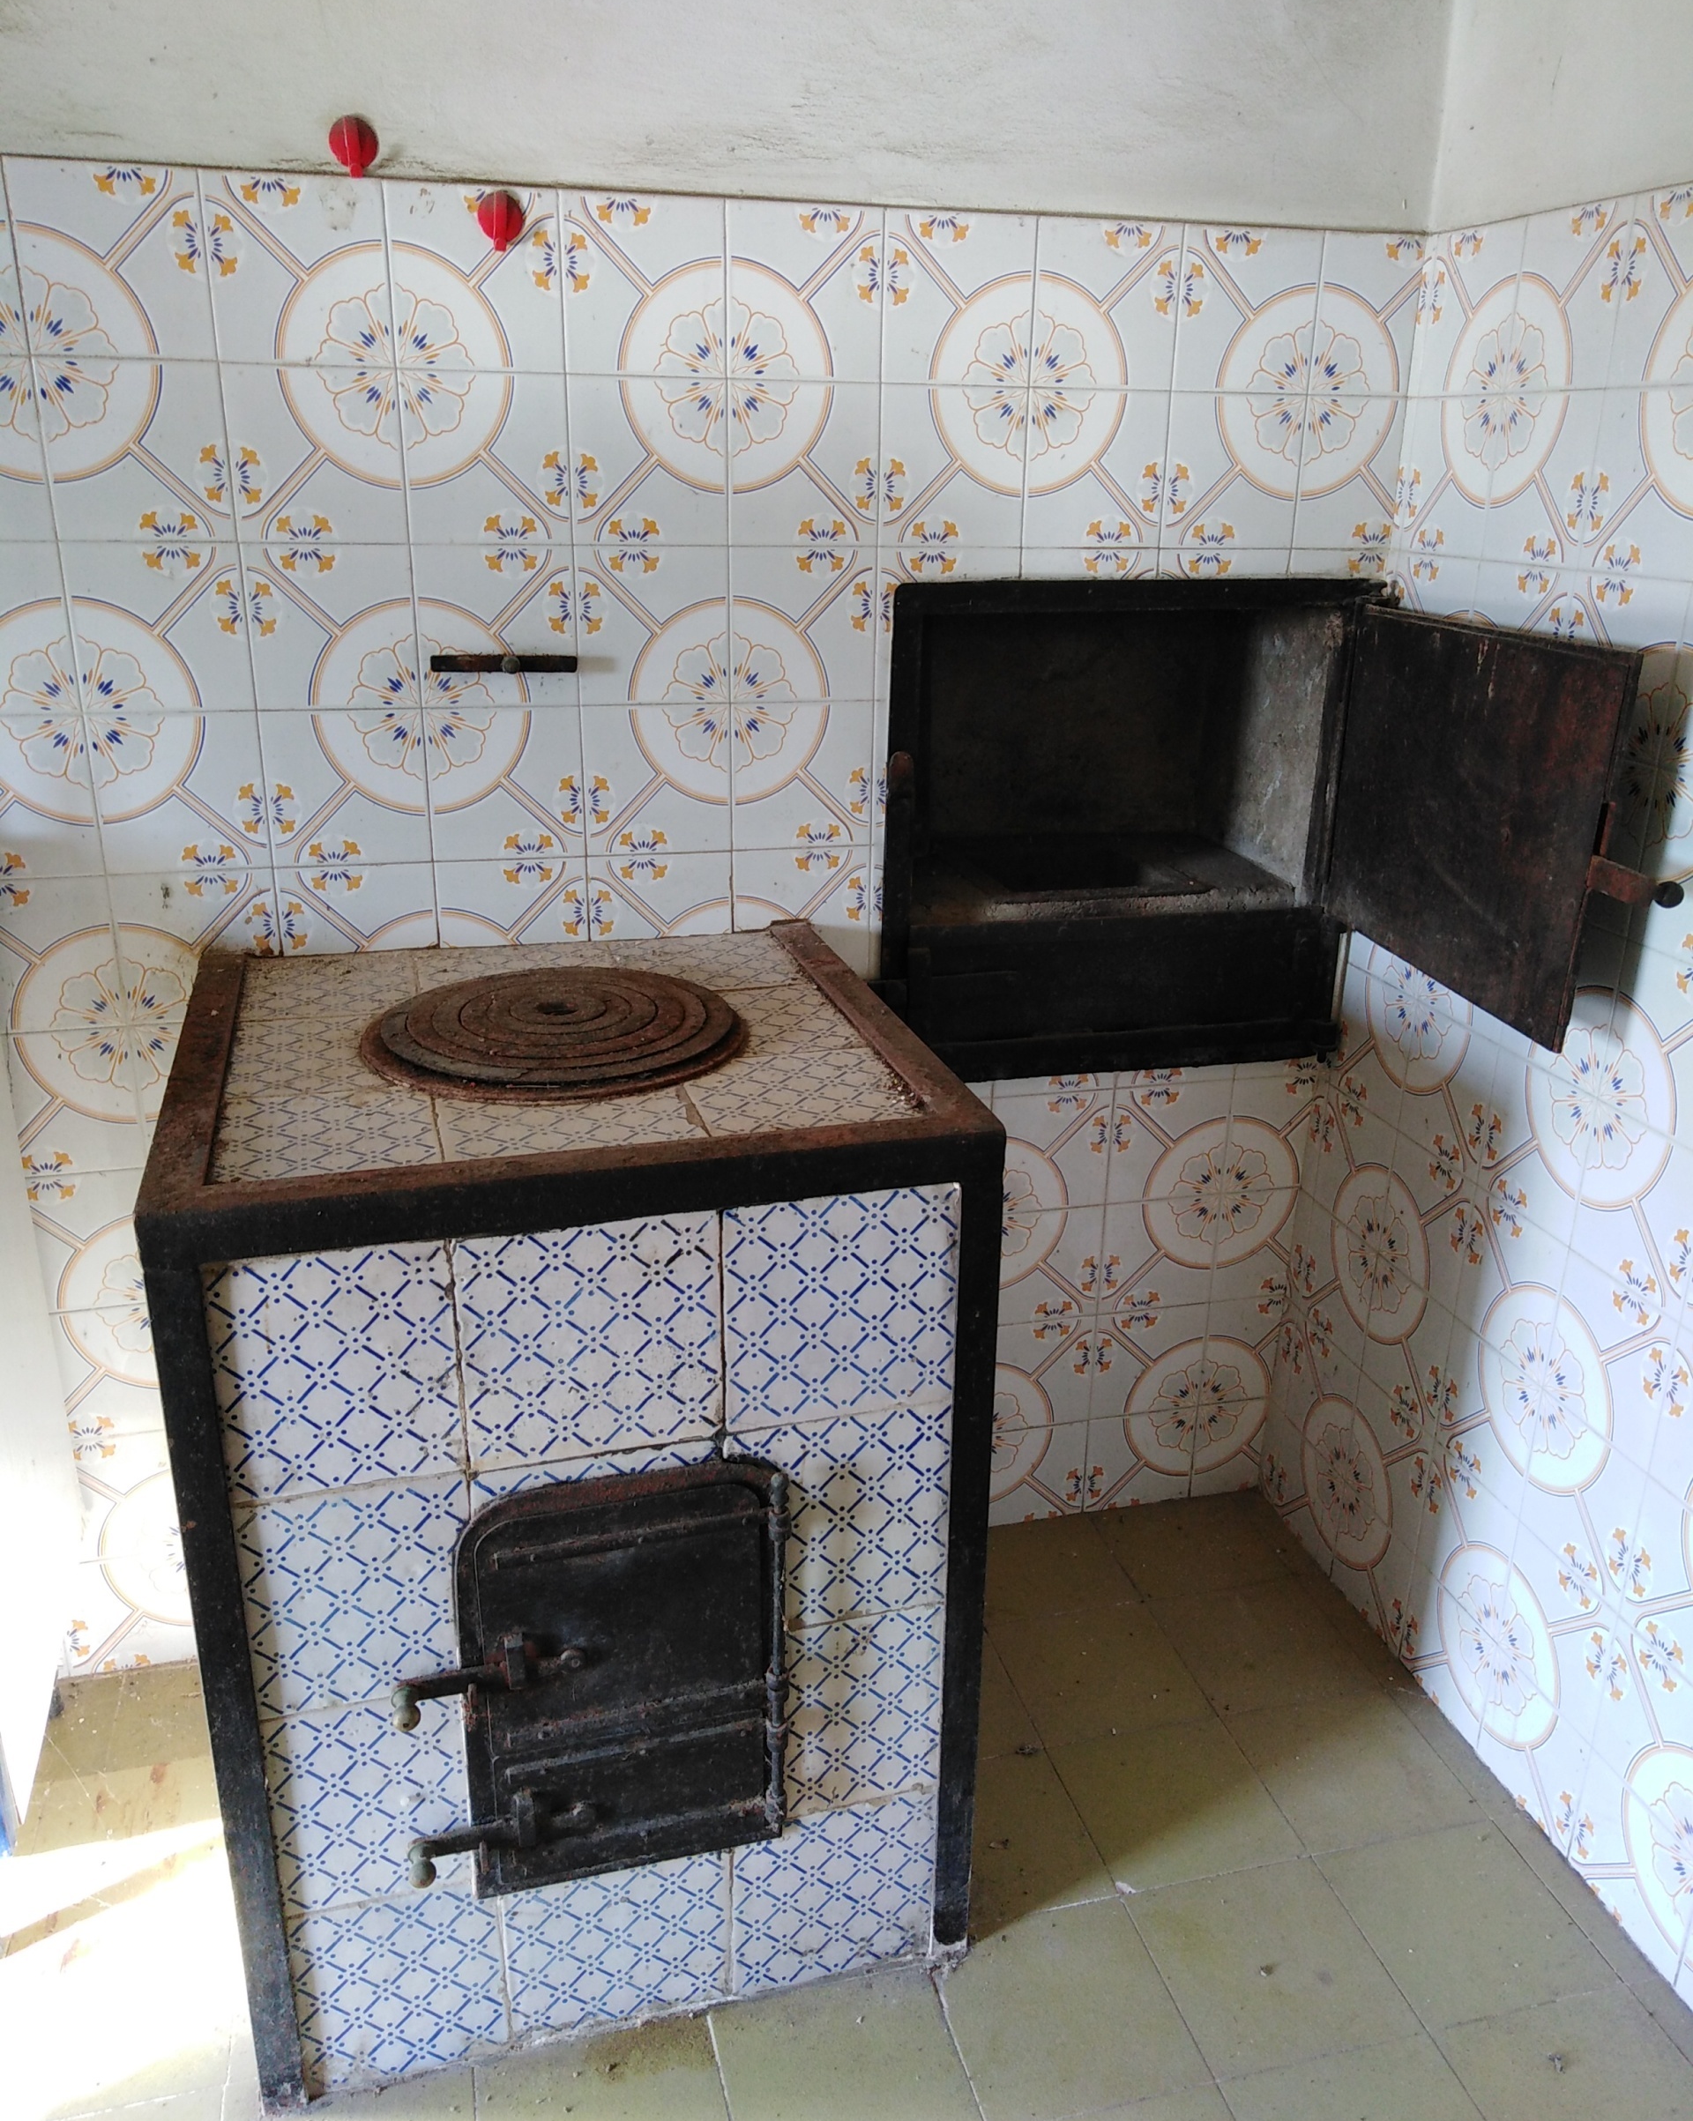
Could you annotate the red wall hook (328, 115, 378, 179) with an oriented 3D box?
[{"bbox_3d":[-0.420,-0.780,1.450,0.040,0.049,0.022,-4,21,-14],"label":"red wall hook"}]

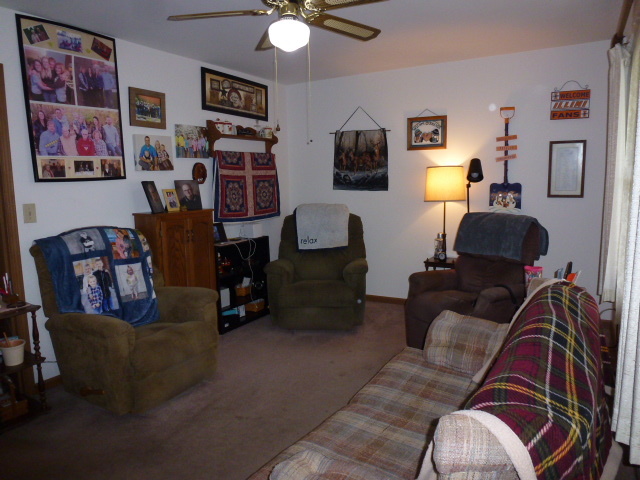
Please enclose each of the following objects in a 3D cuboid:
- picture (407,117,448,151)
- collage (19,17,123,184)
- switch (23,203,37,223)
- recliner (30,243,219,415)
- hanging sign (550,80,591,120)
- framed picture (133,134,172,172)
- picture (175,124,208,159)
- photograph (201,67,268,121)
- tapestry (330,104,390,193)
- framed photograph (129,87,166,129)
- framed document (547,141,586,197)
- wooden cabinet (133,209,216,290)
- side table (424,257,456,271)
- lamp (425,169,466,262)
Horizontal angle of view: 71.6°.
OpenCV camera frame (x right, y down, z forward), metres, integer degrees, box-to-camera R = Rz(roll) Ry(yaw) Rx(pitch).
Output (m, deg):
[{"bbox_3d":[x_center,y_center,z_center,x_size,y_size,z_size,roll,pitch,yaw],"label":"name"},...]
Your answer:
[{"bbox_3d":[1.058,-1.049,4.377,0.395,0.315,0.030,4,10,30],"label":"picture"},{"bbox_3d":[-1.666,-0.926,3.063,0.022,1.026,0.663,4,10,31],"label":"collage"},{"bbox_3d":[-1.860,-0.169,2.853,0.010,0.121,0.076,4,10,31],"label":"switch"},{"bbox_3d":[-1.271,0.472,3.027,0.864,1.033,0.894,4,10,31],"label":"recliner"},{"bbox_3d":[2.049,-1.148,3.632,0.286,0.308,0.012,4,10,31],"label":"hanging sign"},{"bbox_3d":[-1.345,-0.703,3.608,0.030,0.278,0.360,4,10,30],"label":"framed picture"},{"bbox_3d":[-1.136,-0.868,3.945,0.030,0.275,0.366,4,10,30],"label":"picture"},{"bbox_3d":[-0.823,-1.418,4.411,0.030,0.369,0.982,4,10,30],"label":"photograph"},{"bbox_3d":[0.434,-0.972,4.761,0.657,0.874,0.030,4,10,30],"label":"tapestry"},{"bbox_3d":[-1.371,-1.037,3.526,0.025,0.287,0.342,4,10,30],"label":"framed photograph"},{"bbox_3d":[2.062,-0.589,3.707,0.271,0.471,0.020,4,10,31],"label":"framed document"},{"bbox_3d":[-1.180,0.322,3.727,0.308,1.122,0.566,4,10,31],"label":"wooden cabinet"},{"bbox_3d":[1.208,0.476,4.345,0.310,0.582,0.290,4,10,30],"label":"side table"},{"bbox_3d":[1.130,-0.234,4.043,0.372,0.854,0.372,4,10,31],"label":"lamp"}]

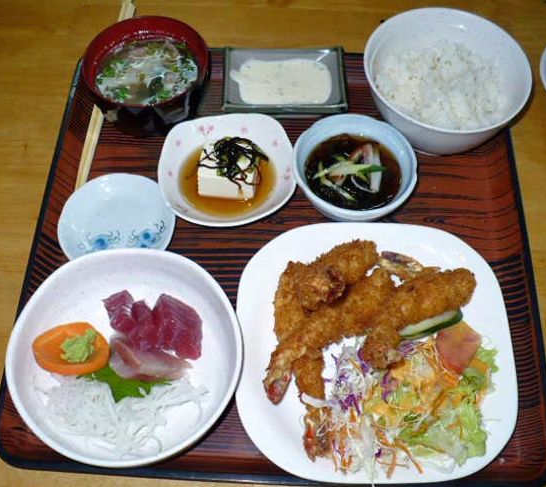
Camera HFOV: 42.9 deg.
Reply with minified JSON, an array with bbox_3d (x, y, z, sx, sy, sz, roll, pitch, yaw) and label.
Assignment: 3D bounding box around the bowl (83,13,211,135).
[{"bbox_3d":[-0.114,-0.145,0.646,0.109,0.068,0.109,1,61,-1],"label":"bowl"}]

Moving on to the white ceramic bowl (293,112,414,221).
[{"bbox_3d":[0.070,-0.056,0.612,0.105,0.052,0.105,1,61,-1],"label":"white ceramic bowl"}]

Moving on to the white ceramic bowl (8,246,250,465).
[{"bbox_3d":[-0.109,0.089,0.532,0.172,0.045,0.172,1,61,-1],"label":"white ceramic bowl"}]

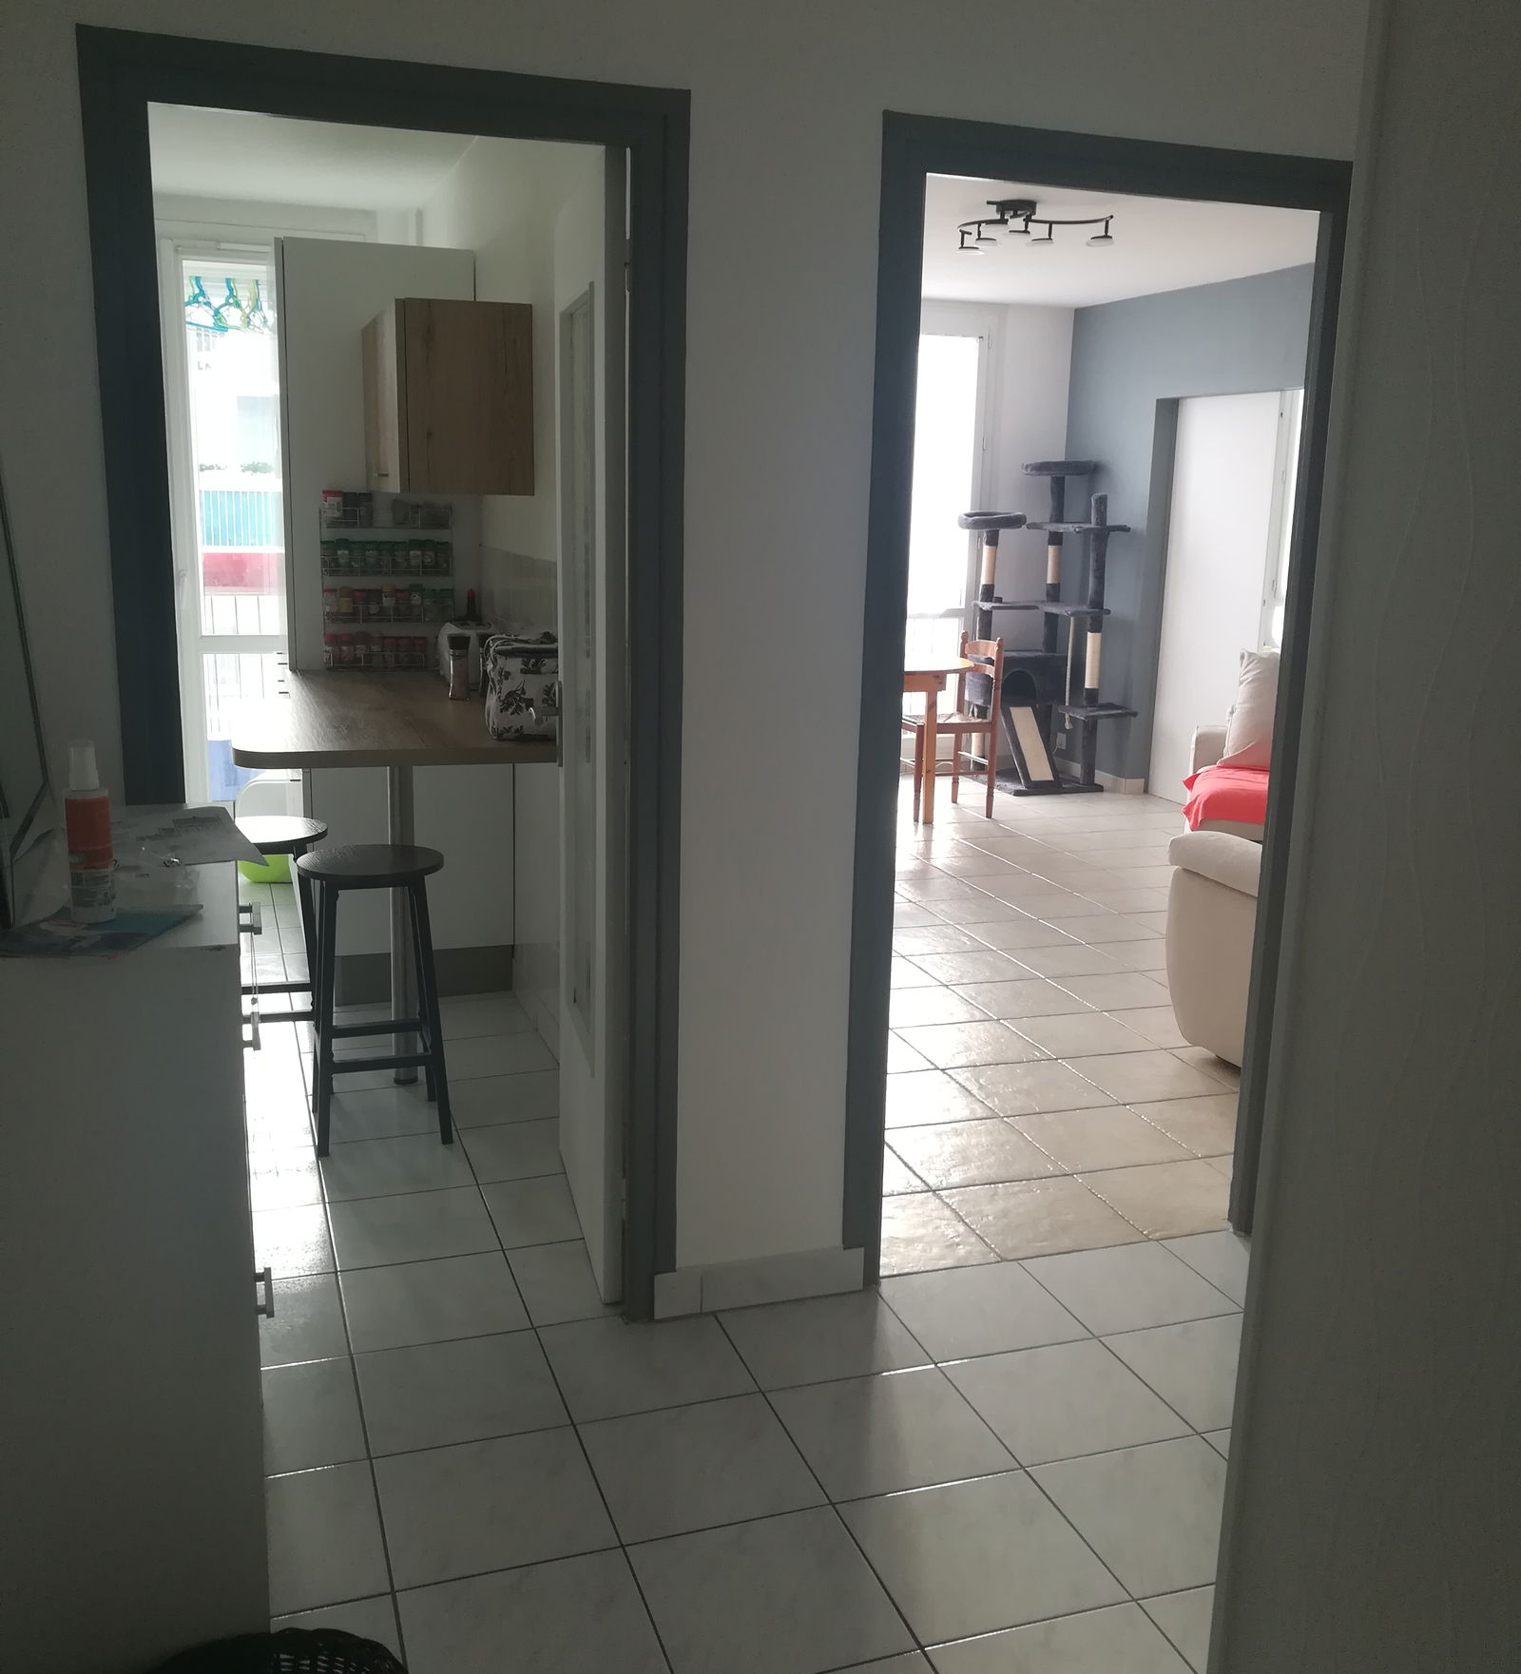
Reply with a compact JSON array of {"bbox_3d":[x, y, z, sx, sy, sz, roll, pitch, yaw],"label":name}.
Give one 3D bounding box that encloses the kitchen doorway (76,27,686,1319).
[{"bbox_3d":[-0.568,-0.130,2.511,0.890,2.110,0.110,-3,12,-19],"label":"kitchen doorway"}]

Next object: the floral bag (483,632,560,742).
[{"bbox_3d":[-0.535,-0.360,3.596,0.210,0.245,0.145,-3,12,-19],"label":"floral bag"}]

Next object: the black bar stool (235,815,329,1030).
[{"bbox_3d":[-1.265,0.305,3.900,0.330,0.660,0.330,-3,12,-19],"label":"black bar stool"}]

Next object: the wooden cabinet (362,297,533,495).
[{"bbox_3d":[-0.932,-1.256,4.461,0.357,0.505,0.945,-3,12,-19],"label":"wooden cabinet"}]

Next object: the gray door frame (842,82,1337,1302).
[{"bbox_3d":[0.613,-0.190,2.924,0.925,2.130,0.110,-3,12,-19],"label":"gray door frame"}]

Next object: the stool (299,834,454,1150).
[{"bbox_3d":[-0.906,0.377,3.597,0.330,0.660,0.330,-3,12,-19],"label":"stool"}]

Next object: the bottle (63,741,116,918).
[{"bbox_3d":[-0.681,-0.006,1.543,0.047,0.181,0.047,-4,13,-24],"label":"bottle"}]

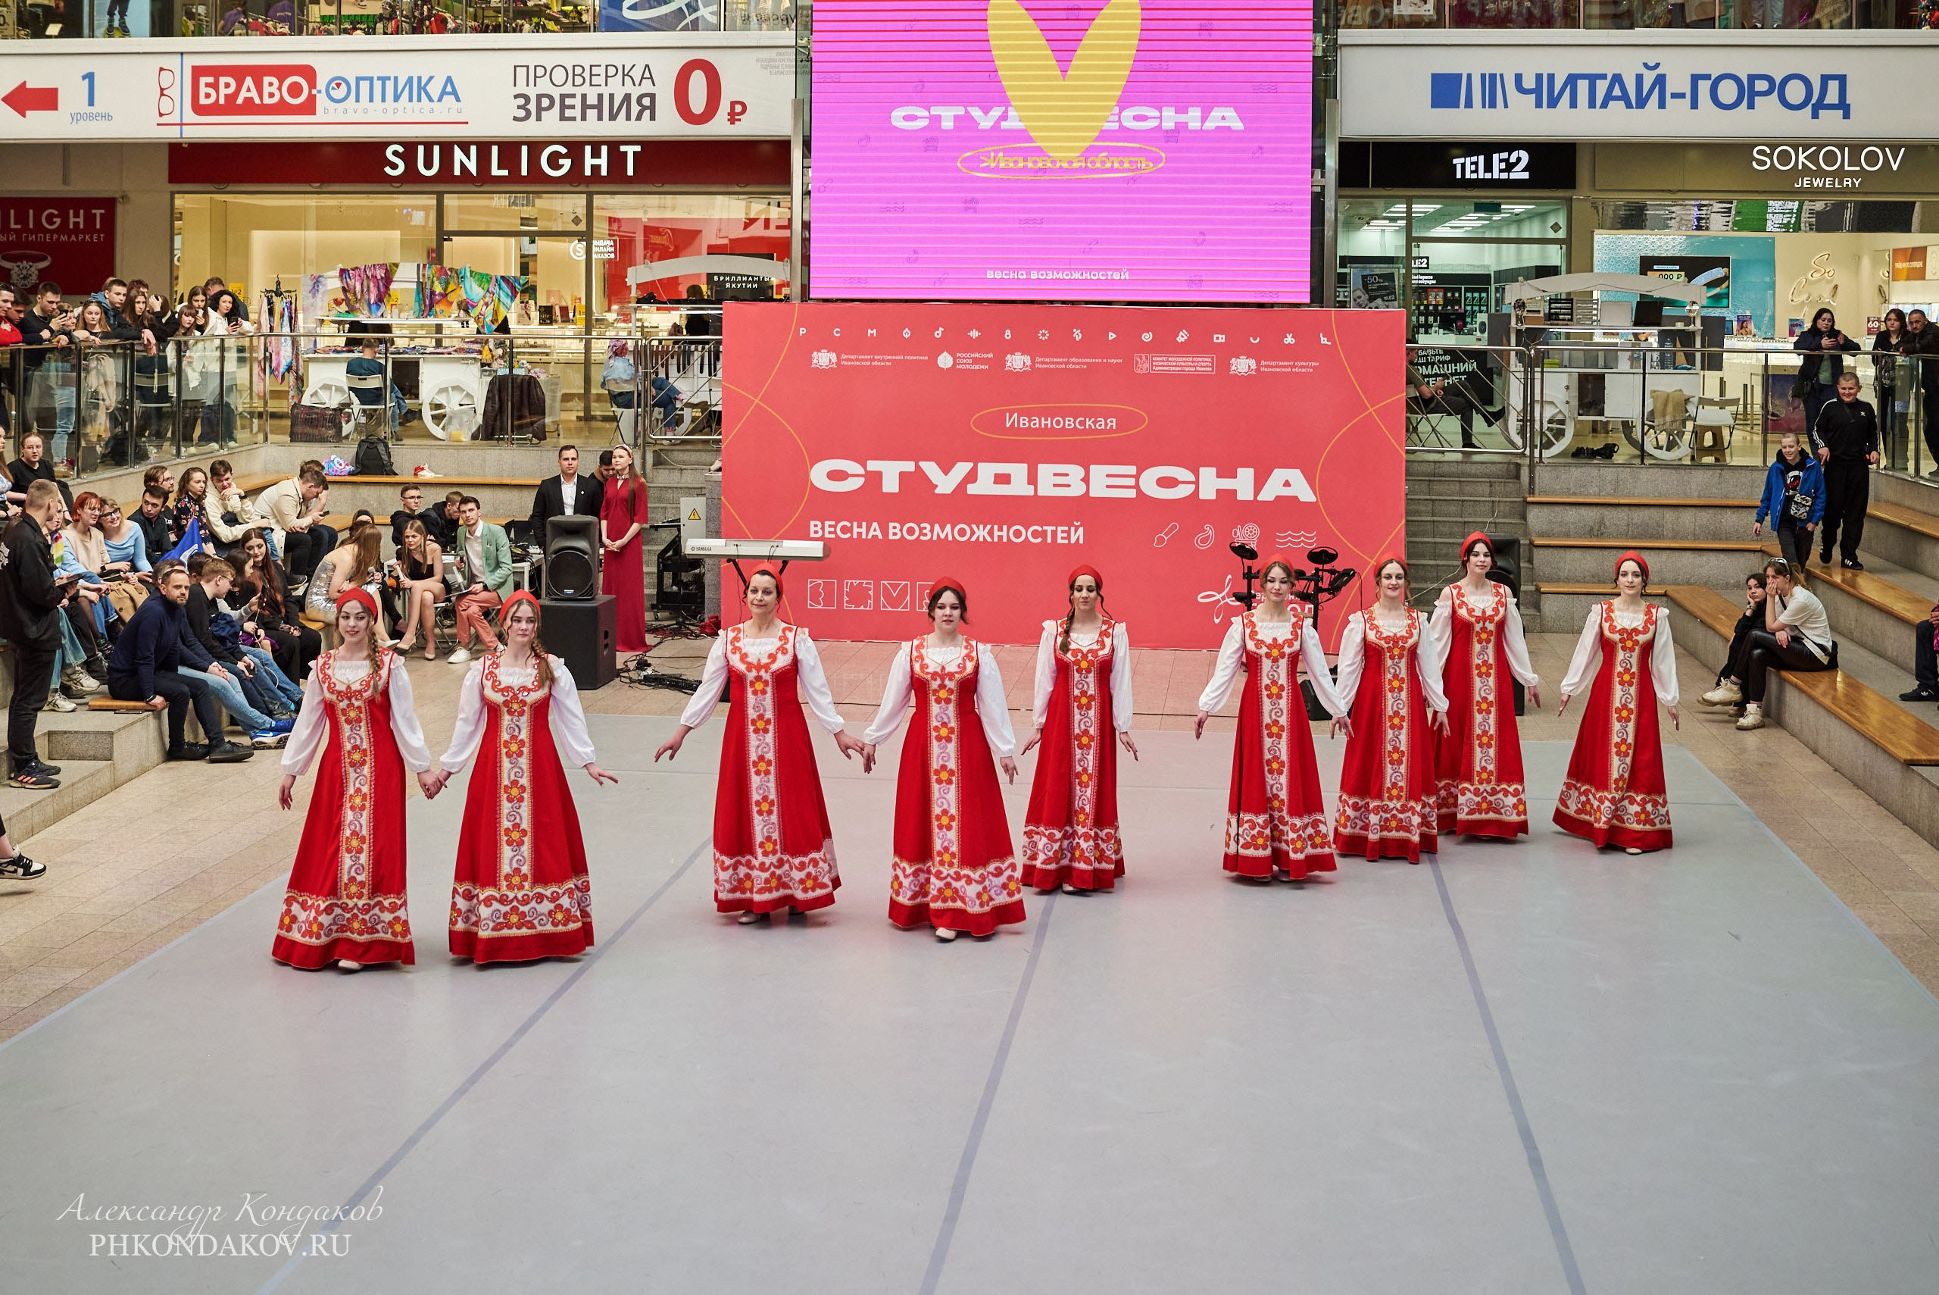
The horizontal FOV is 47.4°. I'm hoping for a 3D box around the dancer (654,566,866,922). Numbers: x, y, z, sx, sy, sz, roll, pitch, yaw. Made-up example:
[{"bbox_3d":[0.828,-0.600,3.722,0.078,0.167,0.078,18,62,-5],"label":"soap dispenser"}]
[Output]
[{"bbox_3d":[-1.030,0.467,10.933,1.000,1.700,0.480,0,9,-3],"label":"dancer"}]

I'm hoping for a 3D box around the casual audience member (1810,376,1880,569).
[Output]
[{"bbox_3d":[7.640,-1.550,19.300,0.506,1.715,0.450,3,7,18],"label":"casual audience member"}]

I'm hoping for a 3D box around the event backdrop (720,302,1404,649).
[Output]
[{"bbox_3d":[0.782,-1.487,19.446,6.014,2.984,0.100,1,9,7],"label":"event backdrop"}]

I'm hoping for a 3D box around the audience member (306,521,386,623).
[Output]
[{"bbox_3d":[-5.016,-0.429,17.991,0.760,1.220,0.500,-5,10,-31],"label":"audience member"}]

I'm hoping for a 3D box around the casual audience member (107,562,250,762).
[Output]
[{"bbox_3d":[-5.128,0.088,14.350,0.874,1.276,0.550,3,7,16],"label":"casual audience member"}]

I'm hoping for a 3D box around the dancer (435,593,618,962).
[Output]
[{"bbox_3d":[-2.066,0.584,10.054,0.720,1.660,0.560,-1,9,-7],"label":"dancer"}]

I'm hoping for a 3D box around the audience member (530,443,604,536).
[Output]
[{"bbox_3d":[-3.430,-0.851,18.952,0.580,1.770,0.360,0,9,-3],"label":"audience member"}]

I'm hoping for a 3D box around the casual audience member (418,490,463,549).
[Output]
[{"bbox_3d":[-4.998,-0.866,20.827,0.520,1.200,0.750,-4,10,-28],"label":"casual audience member"}]

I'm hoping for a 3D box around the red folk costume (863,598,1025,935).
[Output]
[{"bbox_3d":[-0.122,0.506,10.680,0.800,1.700,0.560,1,9,3],"label":"red folk costume"}]

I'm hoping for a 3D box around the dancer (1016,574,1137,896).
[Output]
[{"bbox_3d":[0.556,0.418,11.370,0.586,1.667,0.500,1,7,3],"label":"dancer"}]

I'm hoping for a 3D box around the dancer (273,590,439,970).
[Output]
[{"bbox_3d":[-2.785,0.586,10.087,0.730,1.700,0.500,-1,9,-6],"label":"dancer"}]

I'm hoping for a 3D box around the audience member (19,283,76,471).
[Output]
[{"bbox_3d":[-8.412,-2.451,20.222,0.500,1.700,0.520,6,10,32],"label":"audience member"}]

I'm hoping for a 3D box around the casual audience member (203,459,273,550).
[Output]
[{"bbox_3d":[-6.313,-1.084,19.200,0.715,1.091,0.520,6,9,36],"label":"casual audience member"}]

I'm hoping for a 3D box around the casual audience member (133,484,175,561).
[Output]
[{"bbox_3d":[-6.165,-0.655,17.159,0.720,1.220,0.490,7,11,36],"label":"casual audience member"}]

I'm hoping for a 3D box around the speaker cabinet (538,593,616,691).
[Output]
[{"bbox_3d":[-3.108,-0.057,17.426,0.550,0.680,0.570,1,9,5],"label":"speaker cabinet"}]

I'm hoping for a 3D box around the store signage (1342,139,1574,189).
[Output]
[{"bbox_3d":[5.424,-5.417,24.600,2.600,0.580,0.150,2,9,7],"label":"store signage"}]

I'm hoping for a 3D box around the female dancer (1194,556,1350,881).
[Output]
[{"bbox_3d":[1.592,0.371,11.650,0.783,1.686,0.520,1,7,7],"label":"female dancer"}]

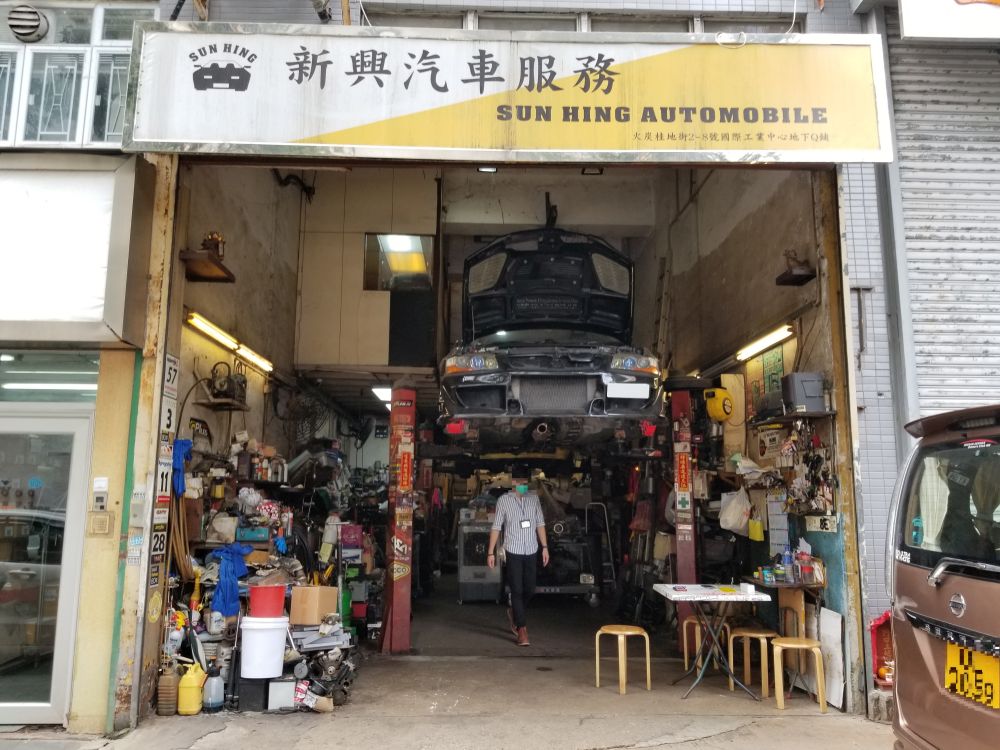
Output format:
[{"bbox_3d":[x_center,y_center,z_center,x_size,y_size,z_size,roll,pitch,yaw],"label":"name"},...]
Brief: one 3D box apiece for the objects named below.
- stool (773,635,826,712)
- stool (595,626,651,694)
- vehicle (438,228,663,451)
[{"bbox_3d":[2.071,2.090,5.251,0.360,0.450,0.360,1,-8,-1],"label":"stool"},{"bbox_3d":[0.945,2.195,5.809,0.390,0.440,0.390,1,-8,-1],"label":"stool"},{"bbox_3d":[0.371,-0.204,7.524,1.770,1.830,4.500,0,-8,0],"label":"vehicle"}]

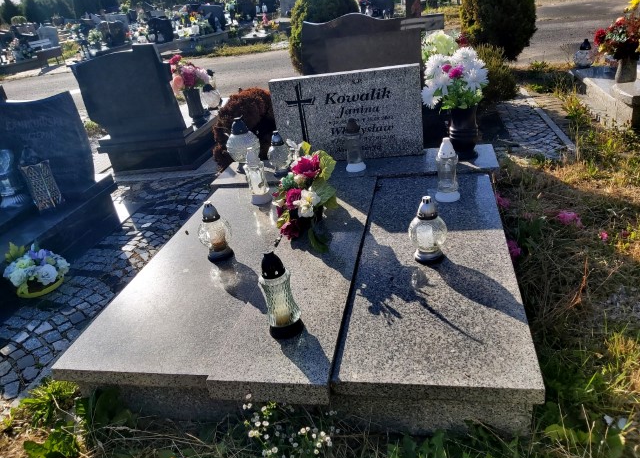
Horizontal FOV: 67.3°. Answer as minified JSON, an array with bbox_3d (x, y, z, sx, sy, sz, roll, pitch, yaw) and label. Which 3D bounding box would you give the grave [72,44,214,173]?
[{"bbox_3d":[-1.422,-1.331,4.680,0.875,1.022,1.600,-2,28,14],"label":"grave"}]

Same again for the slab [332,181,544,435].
[{"bbox_3d":[0.467,0.158,1.984,0.576,0.192,1.456,-2,29,14],"label":"slab"}]

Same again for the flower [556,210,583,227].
[{"bbox_3d":[1.203,-0.048,2.323,0.115,0.075,0.100,-2,28,14],"label":"flower"}]

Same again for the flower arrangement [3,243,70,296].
[{"bbox_3d":[-1.477,0.208,2.521,0.312,0.208,0.291,-2,29,14],"label":"flower arrangement"}]

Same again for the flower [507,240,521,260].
[{"bbox_3d":[0.815,0.087,2.040,0.073,0.083,0.073,-2,29,14],"label":"flower"}]

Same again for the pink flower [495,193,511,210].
[{"bbox_3d":[0.912,-0.139,2.428,0.083,0.073,0.083,-2,29,14],"label":"pink flower"}]

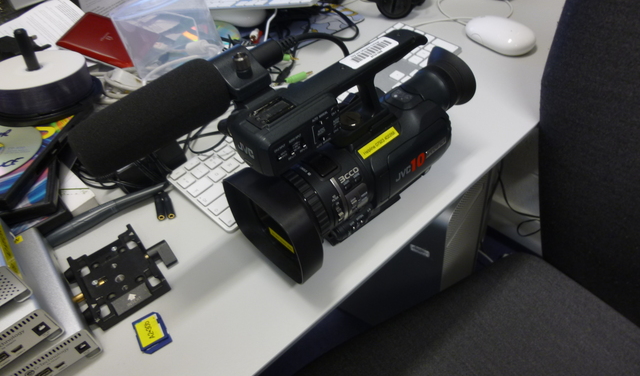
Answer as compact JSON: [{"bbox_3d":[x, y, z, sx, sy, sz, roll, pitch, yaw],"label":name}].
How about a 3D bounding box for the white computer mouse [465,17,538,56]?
[{"bbox_3d":[0.258,-0.220,0.660,0.061,0.034,0.112,-28,48,-18],"label":"white computer mouse"}]

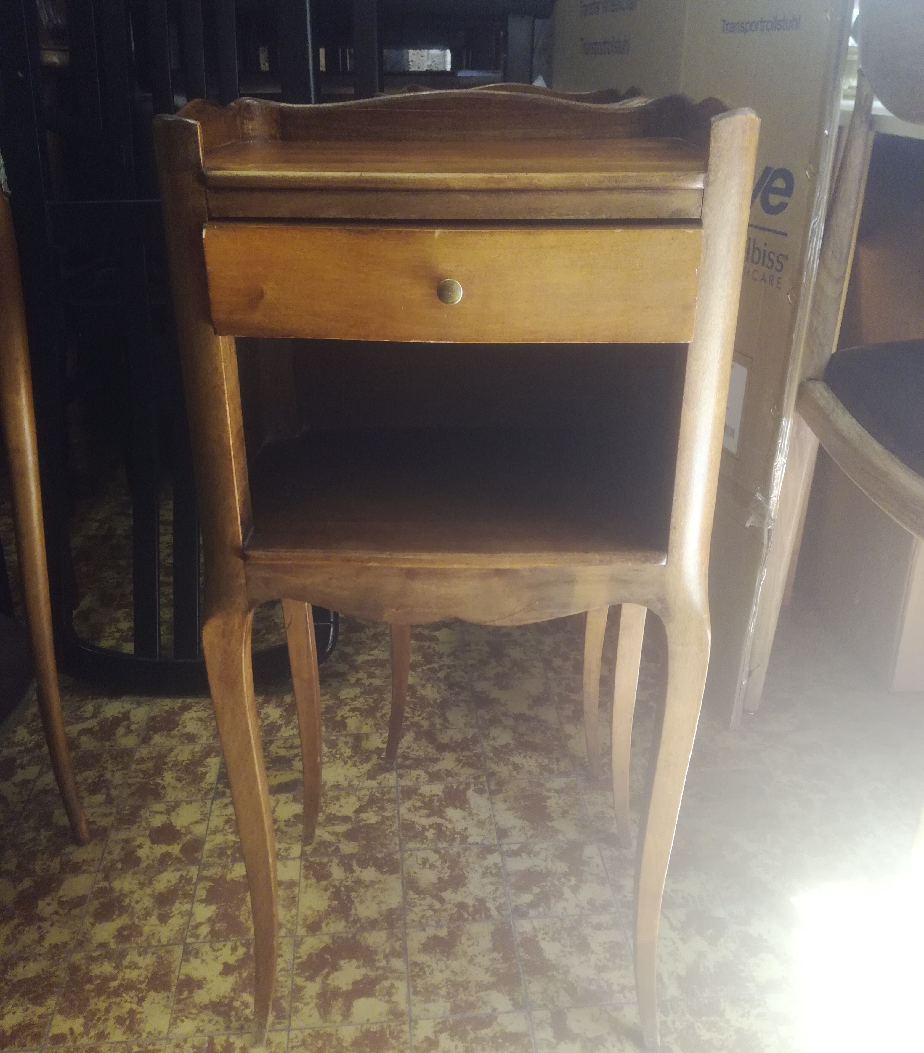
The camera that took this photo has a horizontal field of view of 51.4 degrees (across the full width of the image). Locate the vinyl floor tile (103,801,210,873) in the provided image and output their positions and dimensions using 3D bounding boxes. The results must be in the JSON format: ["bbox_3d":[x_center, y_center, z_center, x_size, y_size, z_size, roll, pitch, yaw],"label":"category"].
[{"bbox_3d":[-0.322,0.327,1.020,0.102,0.003,0.100,-2,26,-5],"label":"vinyl floor tile"}]

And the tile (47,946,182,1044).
[{"bbox_3d":[-0.304,0.412,0.845,0.102,0.003,0.100,-2,26,-5],"label":"tile"}]

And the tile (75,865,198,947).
[{"bbox_3d":[-0.313,0.370,0.932,0.102,0.003,0.100,-2,26,-5],"label":"tile"}]

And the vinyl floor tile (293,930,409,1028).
[{"bbox_3d":[-0.100,0.404,0.863,0.102,0.003,0.100,-2,26,-5],"label":"vinyl floor tile"}]

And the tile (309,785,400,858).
[{"bbox_3d":[-0.118,0.319,1.037,0.102,0.003,0.100,-2,26,-5],"label":"tile"}]

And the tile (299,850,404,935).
[{"bbox_3d":[-0.107,0.356,0.936,0.099,0.004,0.099,-2,23,-5],"label":"tile"}]

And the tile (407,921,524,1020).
[{"bbox_3d":[0.002,0.391,0.853,0.099,0.004,0.099,-2,23,-5],"label":"tile"}]

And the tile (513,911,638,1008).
[{"bbox_3d":[0.101,0.387,0.861,0.099,0.004,0.099,-2,23,-5],"label":"tile"}]

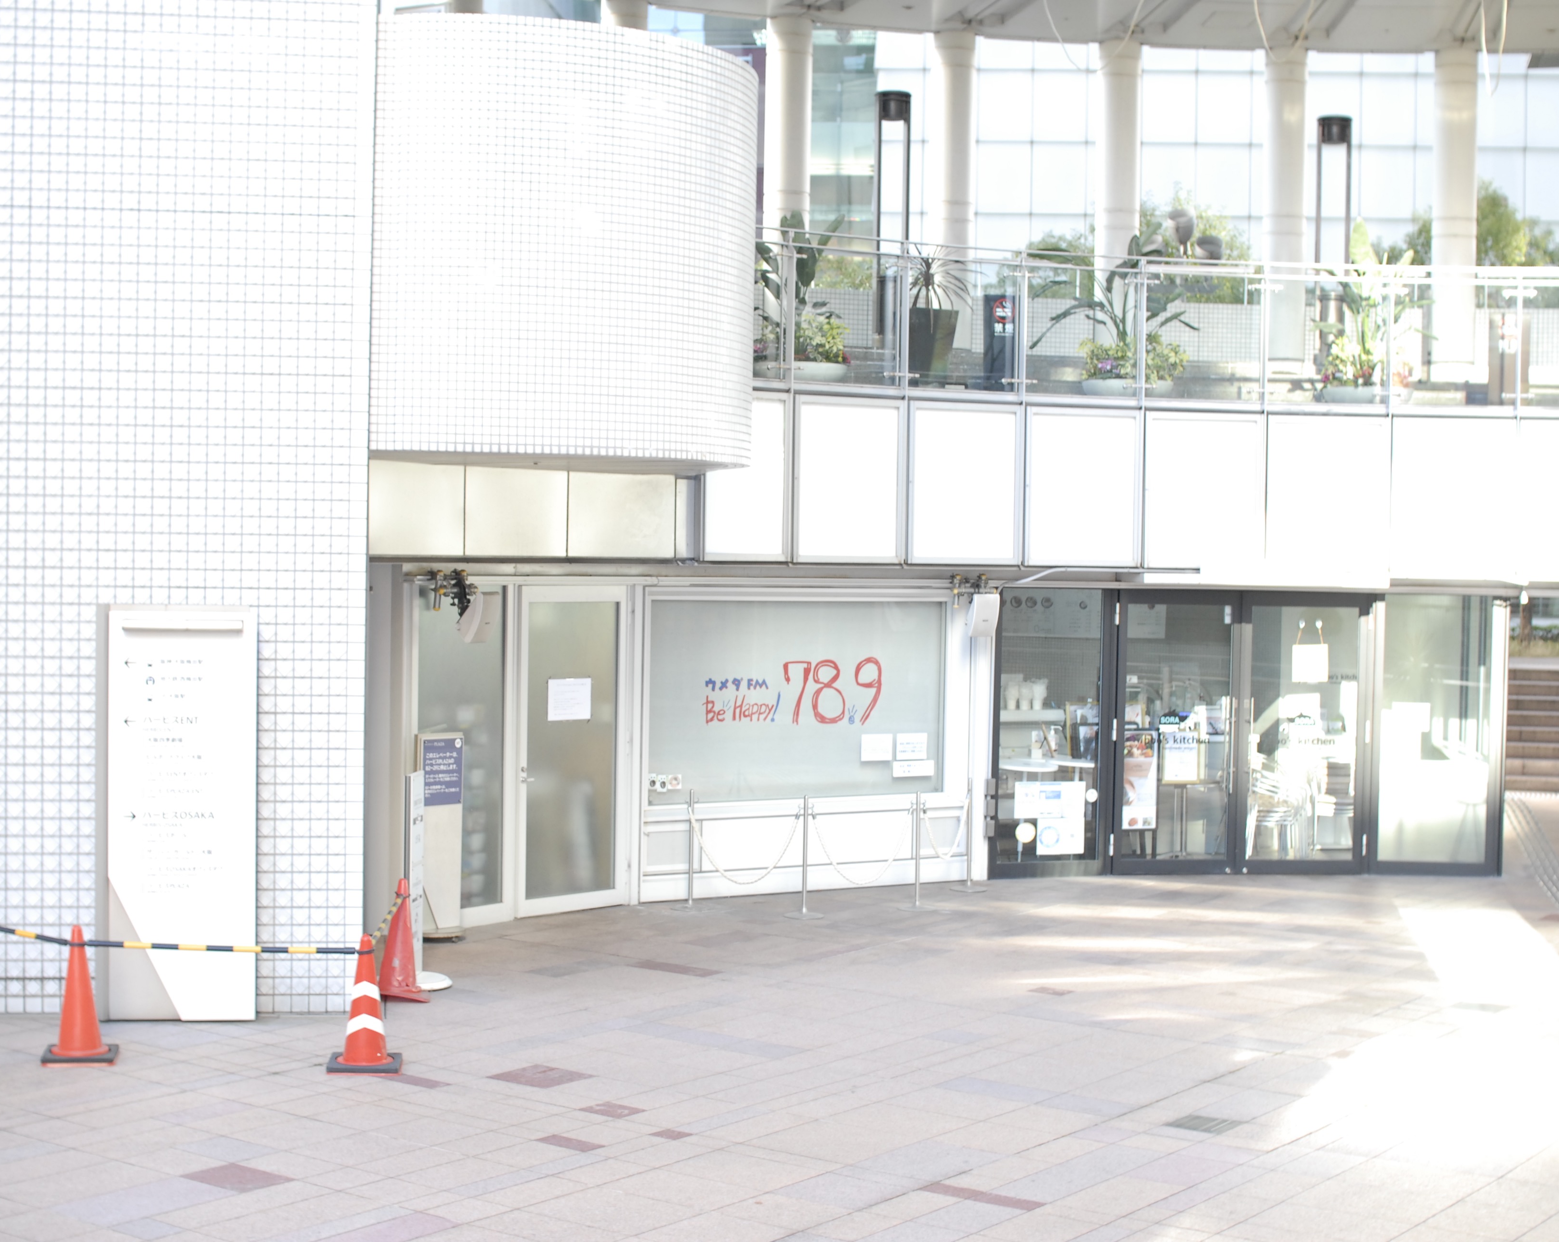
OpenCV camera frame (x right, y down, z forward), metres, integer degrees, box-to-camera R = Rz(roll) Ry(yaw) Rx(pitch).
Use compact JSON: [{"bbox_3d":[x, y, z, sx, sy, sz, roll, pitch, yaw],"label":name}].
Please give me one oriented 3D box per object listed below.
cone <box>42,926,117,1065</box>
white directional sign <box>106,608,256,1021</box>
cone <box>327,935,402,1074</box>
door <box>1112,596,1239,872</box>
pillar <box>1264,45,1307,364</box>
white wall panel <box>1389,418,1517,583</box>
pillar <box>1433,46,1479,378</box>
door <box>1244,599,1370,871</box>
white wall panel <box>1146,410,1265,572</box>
[{"bbox_3d":[-3.572,1.893,11.850,0.385,0.685,0.385,1,2,-11],"label":"cone"},{"bbox_3d":[-3.286,1.060,12.823,0.808,2.278,0.160,1,2,-5],"label":"white directional sign"},{"bbox_3d":[-2.117,1.940,11.850,0.385,0.685,0.385,1,2,-9],"label":"cone"},{"bbox_3d":[3.266,0.930,19.118,1.077,2.314,0.070,1,2,-6],"label":"door"},{"bbox_3d":[5.197,-4.278,23.865,0.430,3.243,0.430,1,2,-2],"label":"pillar"},{"bbox_3d":[5.474,-0.978,18.866,0.976,1.324,0.060,1,2,7],"label":"white wall panel"},{"bbox_3d":[6.921,-4.176,23.772,0.450,3.360,0.450,1,2,0],"label":"pillar"},{"bbox_3d":[4.371,0.945,19.239,1.084,2.310,0.070,1,2,-6],"label":"door"},{"bbox_3d":[3.352,-1.009,18.277,1.015,1.253,0.070,1,2,-11],"label":"white wall panel"}]

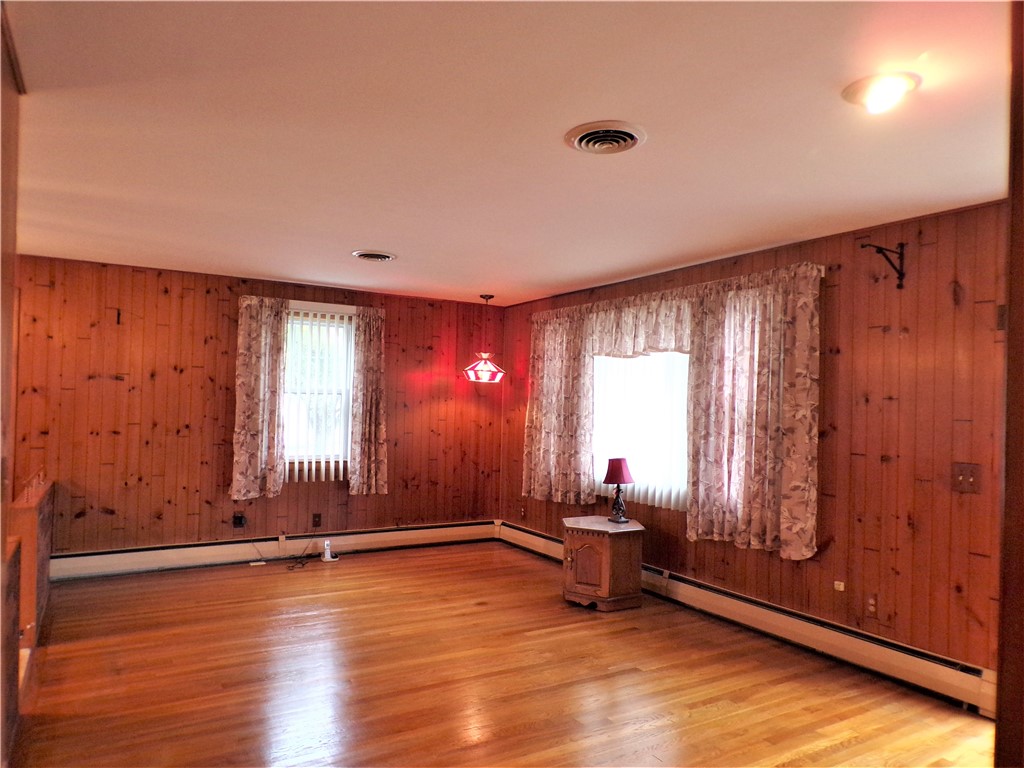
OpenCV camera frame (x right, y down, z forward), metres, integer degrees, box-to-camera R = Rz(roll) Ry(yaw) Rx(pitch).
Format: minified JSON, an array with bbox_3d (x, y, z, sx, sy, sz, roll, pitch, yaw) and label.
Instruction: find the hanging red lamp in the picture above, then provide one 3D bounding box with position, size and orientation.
[{"bbox_3d":[-0.261,-0.155,6.780,0.410,0.285,0.370,1,-2,-2],"label":"hanging red lamp"}]

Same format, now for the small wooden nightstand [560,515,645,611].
[{"bbox_3d":[0.657,1.296,5.198,0.640,0.548,0.555,0,-2,30],"label":"small wooden nightstand"}]

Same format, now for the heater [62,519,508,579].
[{"bbox_3d":[-1.793,1.446,6.336,3.910,0.197,0.070,2,-2,-31],"label":"heater"}]

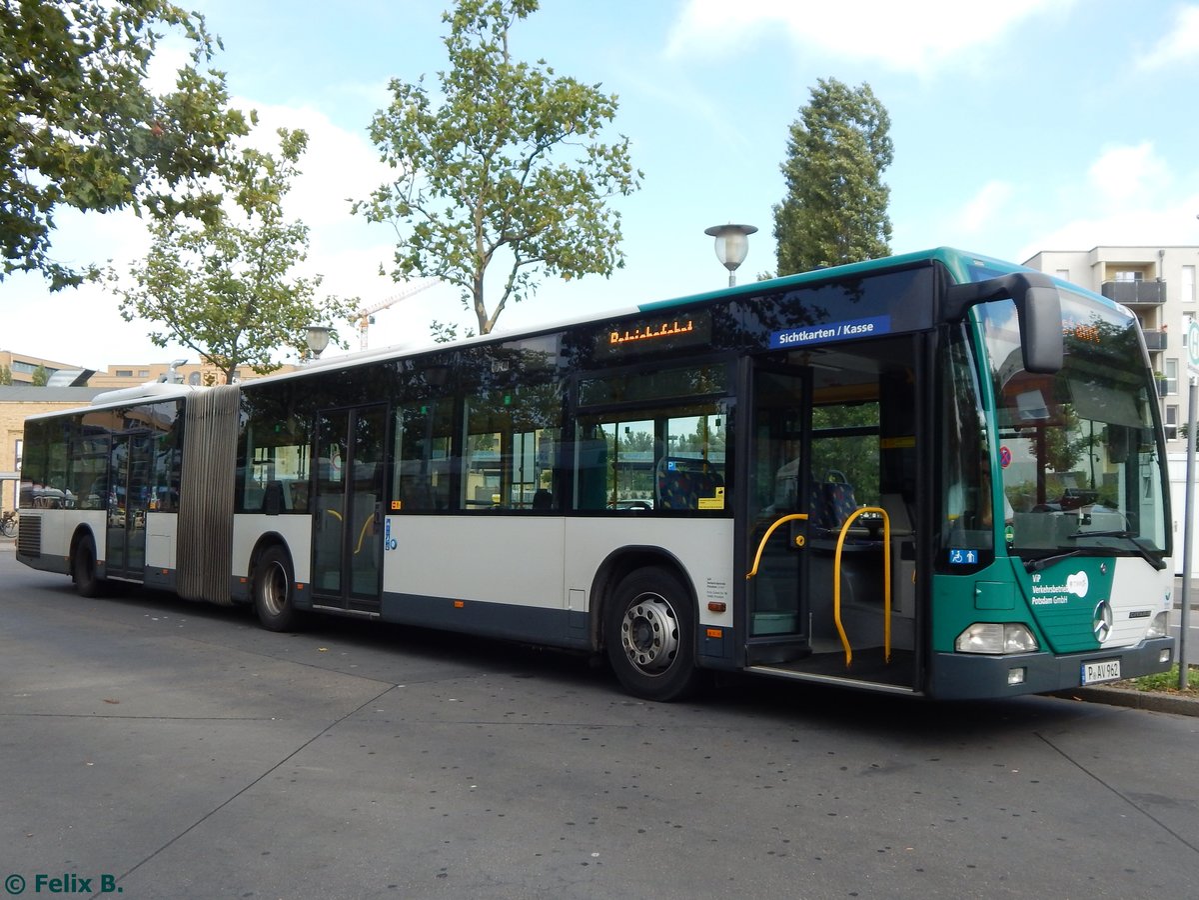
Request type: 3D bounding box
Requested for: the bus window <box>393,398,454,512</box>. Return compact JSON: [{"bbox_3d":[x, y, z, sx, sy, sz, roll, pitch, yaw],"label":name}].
[{"bbox_3d":[-1.667,0.060,9.285,1.075,1.085,0.050,-3,-6,44],"label":"bus window"}]

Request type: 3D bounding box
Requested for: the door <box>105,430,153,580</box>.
[{"bbox_3d":[-6.810,0.821,14.078,1.455,2.154,0.100,-3,-6,42],"label":"door"}]

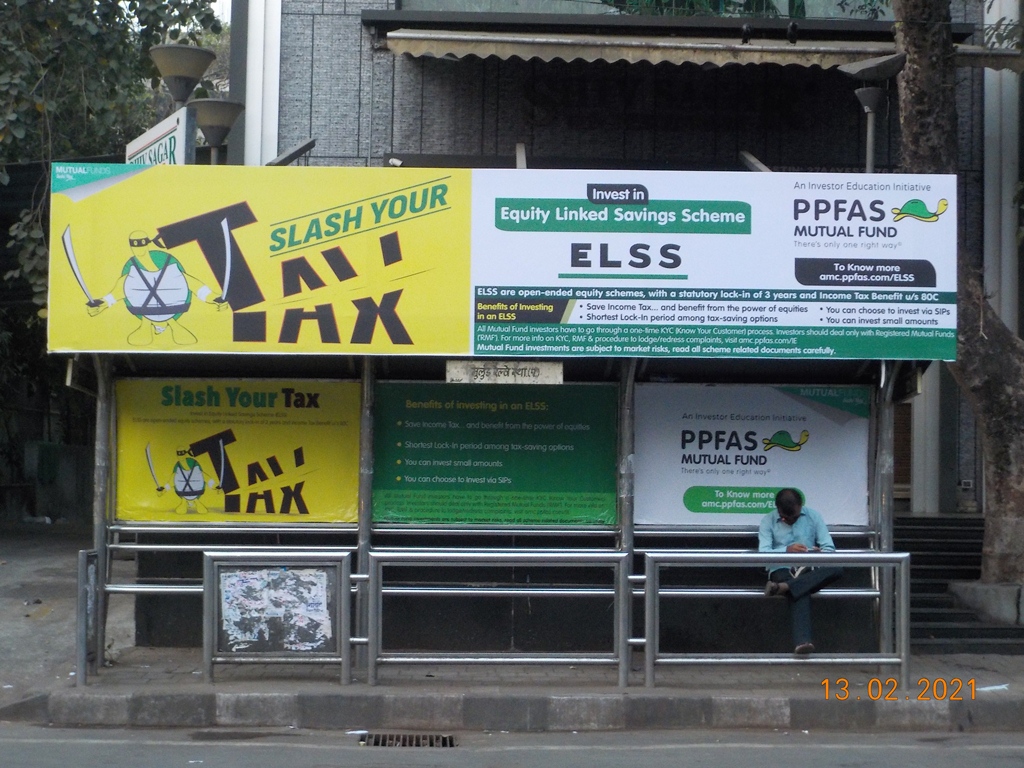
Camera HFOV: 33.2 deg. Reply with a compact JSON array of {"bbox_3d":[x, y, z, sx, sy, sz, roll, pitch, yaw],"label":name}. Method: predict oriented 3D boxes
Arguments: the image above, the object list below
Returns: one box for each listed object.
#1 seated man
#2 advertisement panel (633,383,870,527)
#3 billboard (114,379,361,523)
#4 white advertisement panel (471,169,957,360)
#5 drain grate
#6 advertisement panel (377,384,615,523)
[{"bbox_3d":[1.845,1.205,10.970,0.540,1.060,0.650,1,-2,-3],"label":"seated man"},{"bbox_3d":[1.598,0.483,11.679,1.667,0.972,0.050,1,-2,-3],"label":"advertisement panel"},{"bbox_3d":[-1.828,0.447,11.519,1.656,0.968,0.050,1,-2,-3],"label":"billboard"},{"bbox_3d":[1.216,-0.714,10.346,2.943,1.128,0.070,1,-2,-3],"label":"white advertisement panel"},{"bbox_3d":[-0.579,2.023,9.645,0.567,0.040,0.475,1,-2,-3],"label":"drain grate"},{"bbox_3d":[-0.117,0.468,11.599,1.676,0.962,0.050,1,-2,-3],"label":"advertisement panel"}]

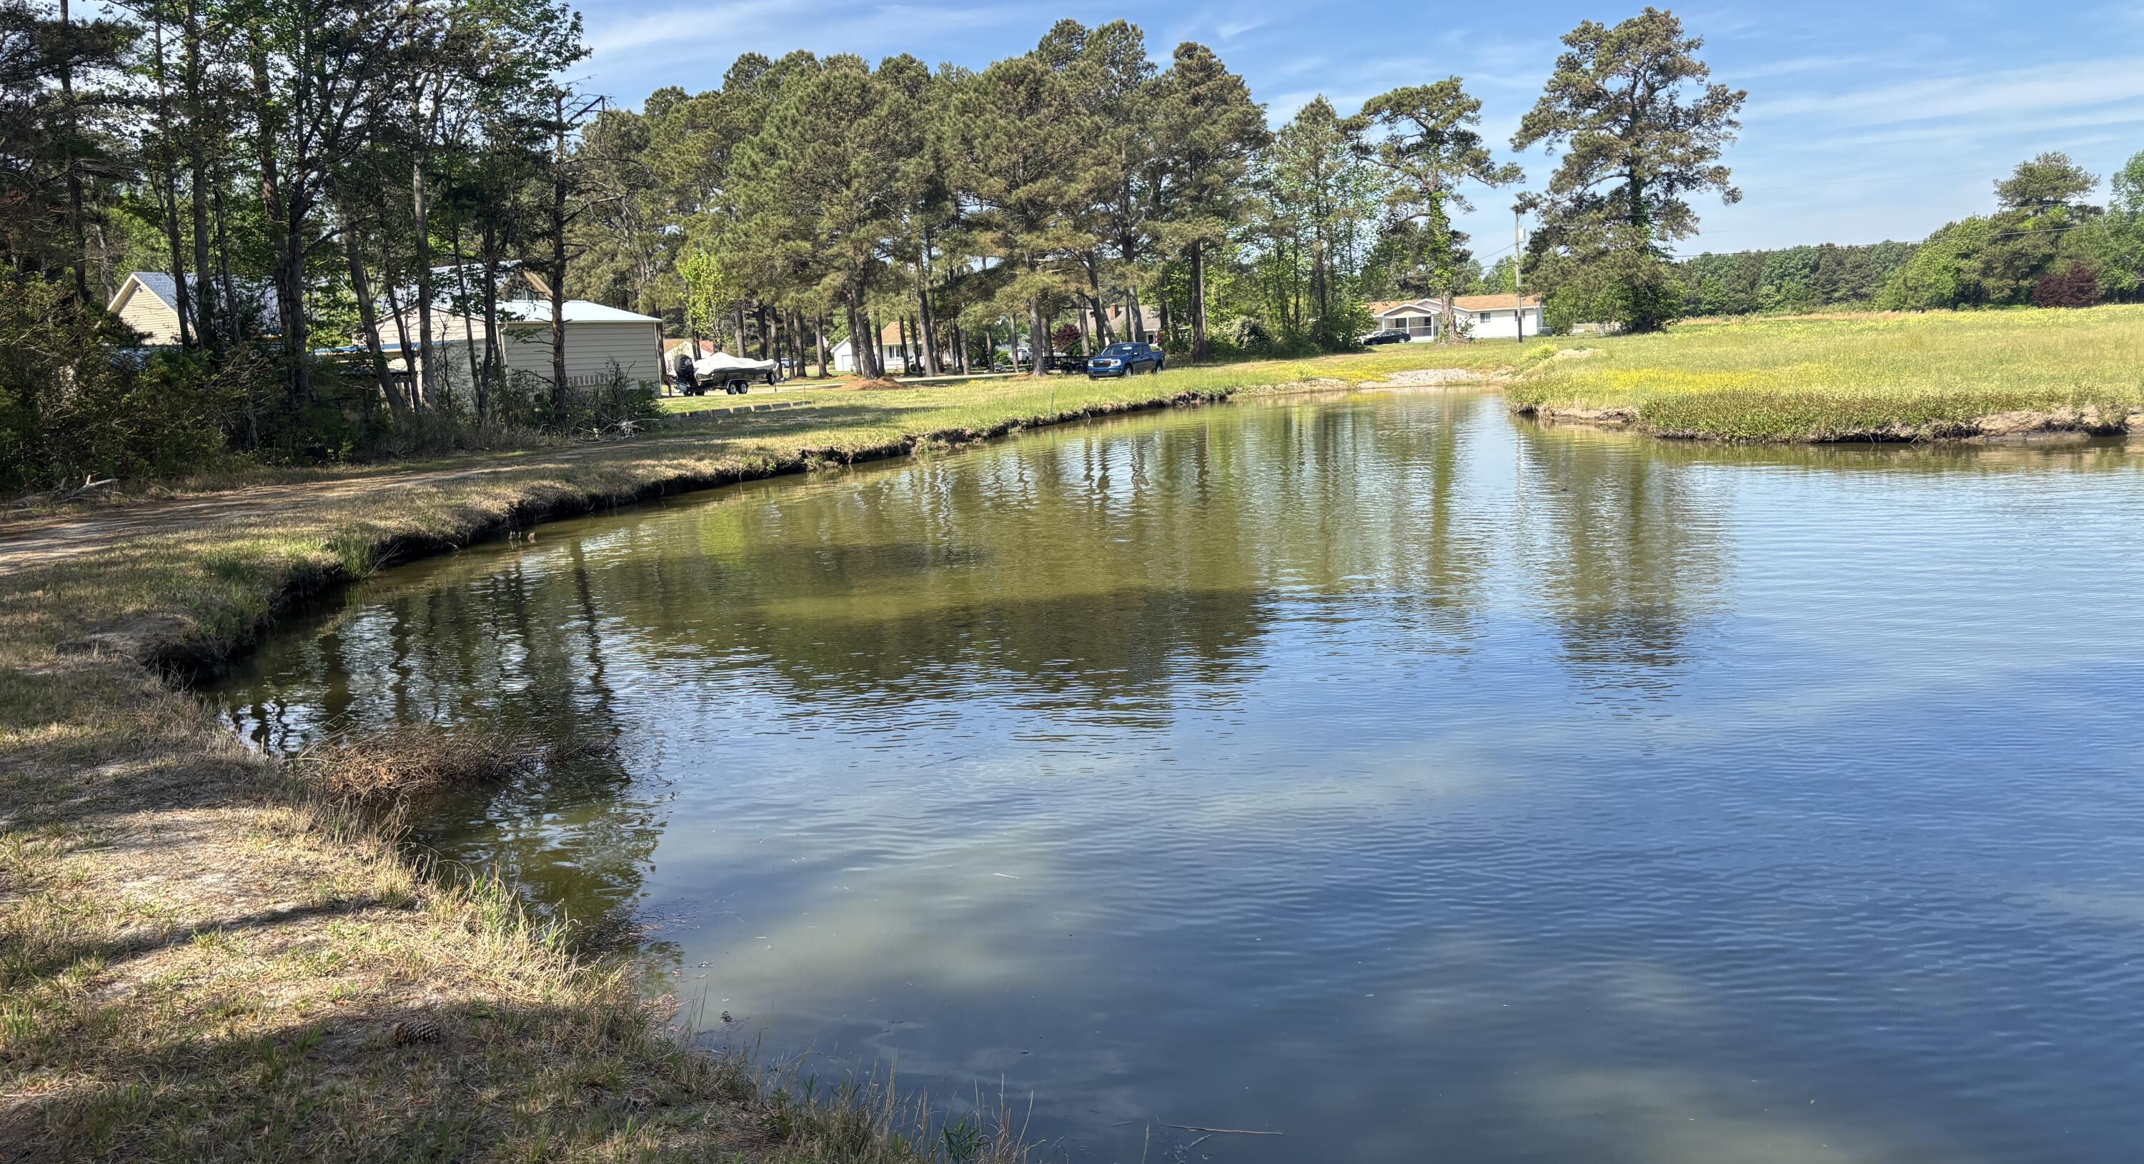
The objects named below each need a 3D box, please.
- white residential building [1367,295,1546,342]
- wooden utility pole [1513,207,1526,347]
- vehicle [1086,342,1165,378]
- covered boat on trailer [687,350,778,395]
[{"bbox_3d":[36.966,-25.624,156.687,17.000,4.300,10.500,0,9,20],"label":"white residential building"},{"bbox_3d":[34.051,-23.320,122.251,0.330,10.300,0.330,0,9,16],"label":"wooden utility pole"},{"bbox_3d":[2.696,-11.128,80.373,1.920,1.745,5.070,1,9,26],"label":"vehicle"},{"bbox_3d":[-15.912,-9.839,75.355,2.350,2.000,7.000,1,9,27],"label":"covered boat on trailer"}]

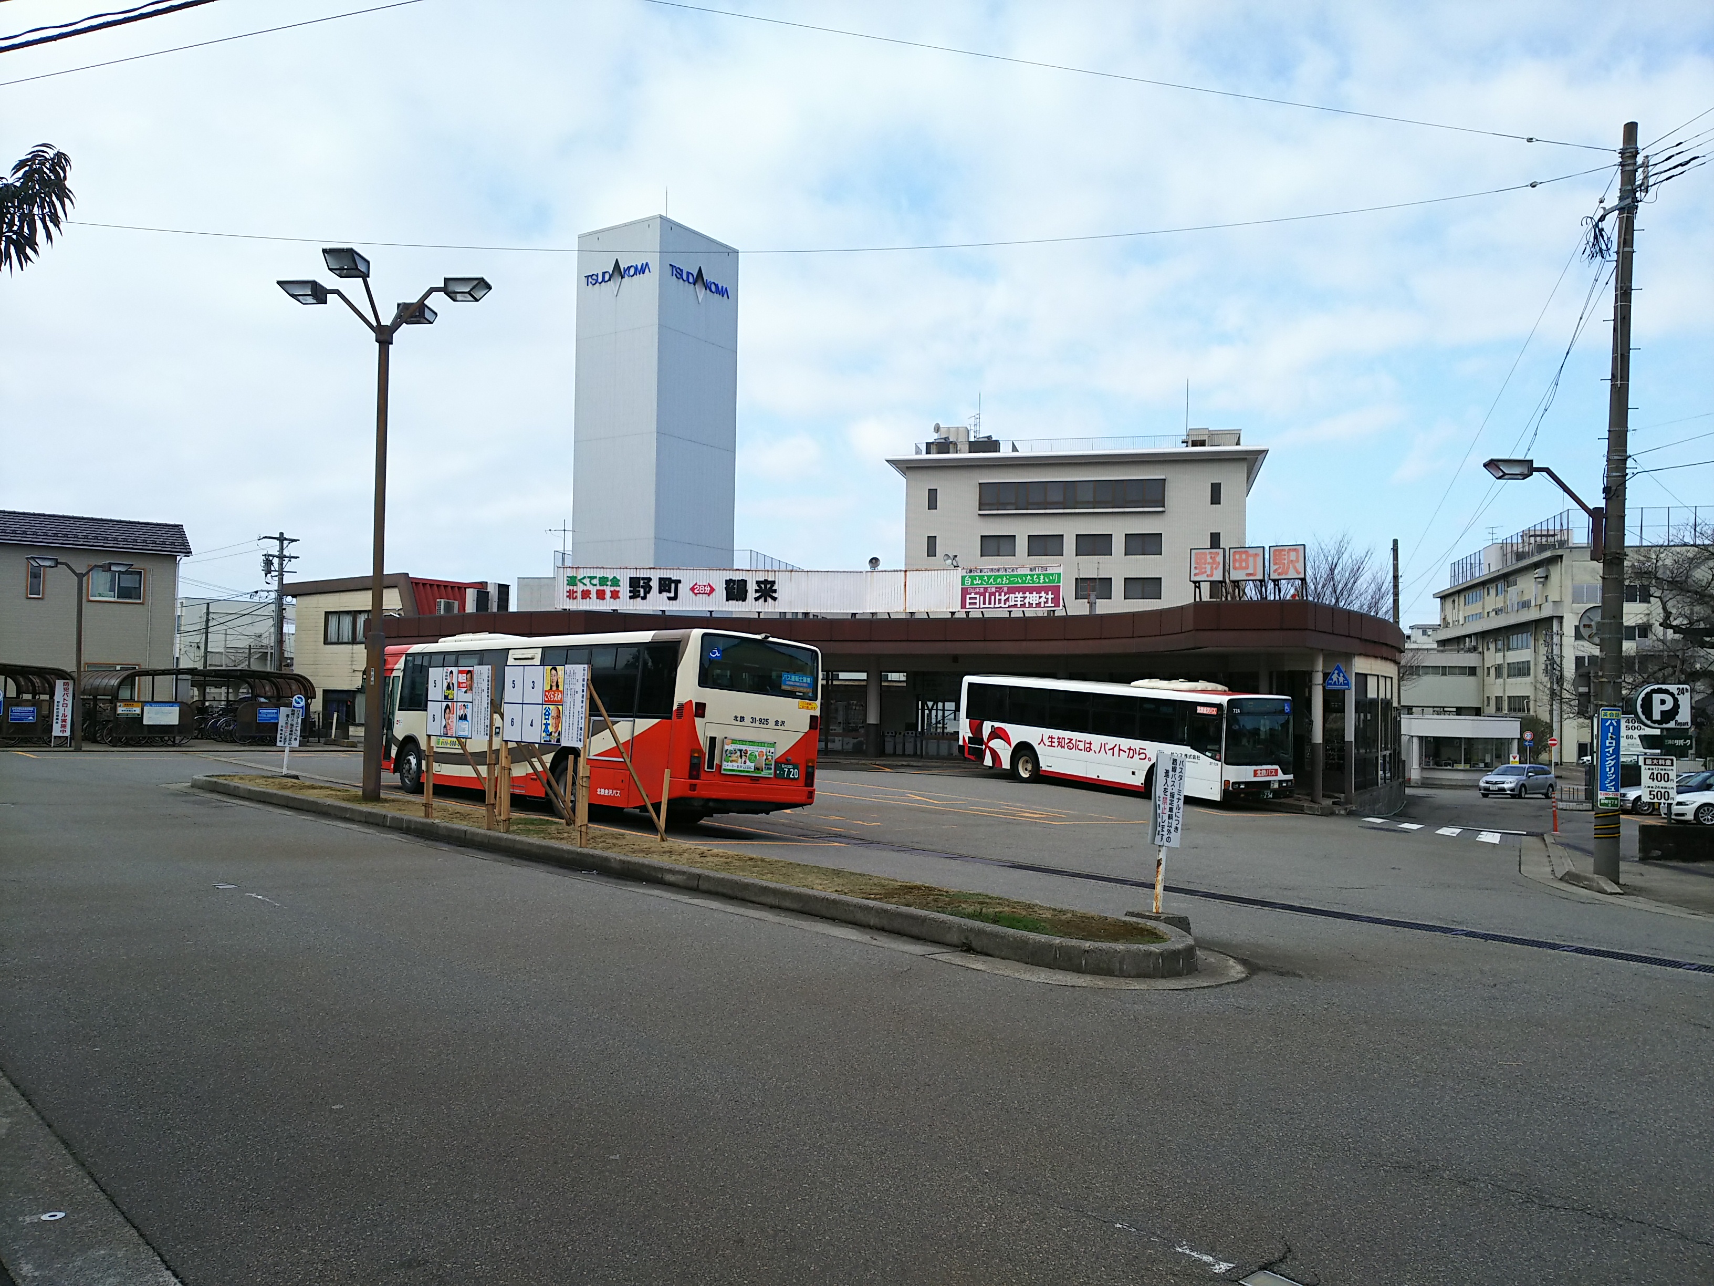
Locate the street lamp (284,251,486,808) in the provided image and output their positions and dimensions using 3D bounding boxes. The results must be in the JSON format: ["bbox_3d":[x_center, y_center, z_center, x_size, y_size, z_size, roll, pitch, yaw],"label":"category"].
[{"bbox_3d":[-6.957,-1.540,18.751,3.050,7.639,3.050,1,-2,-5],"label":"street lamp"}]

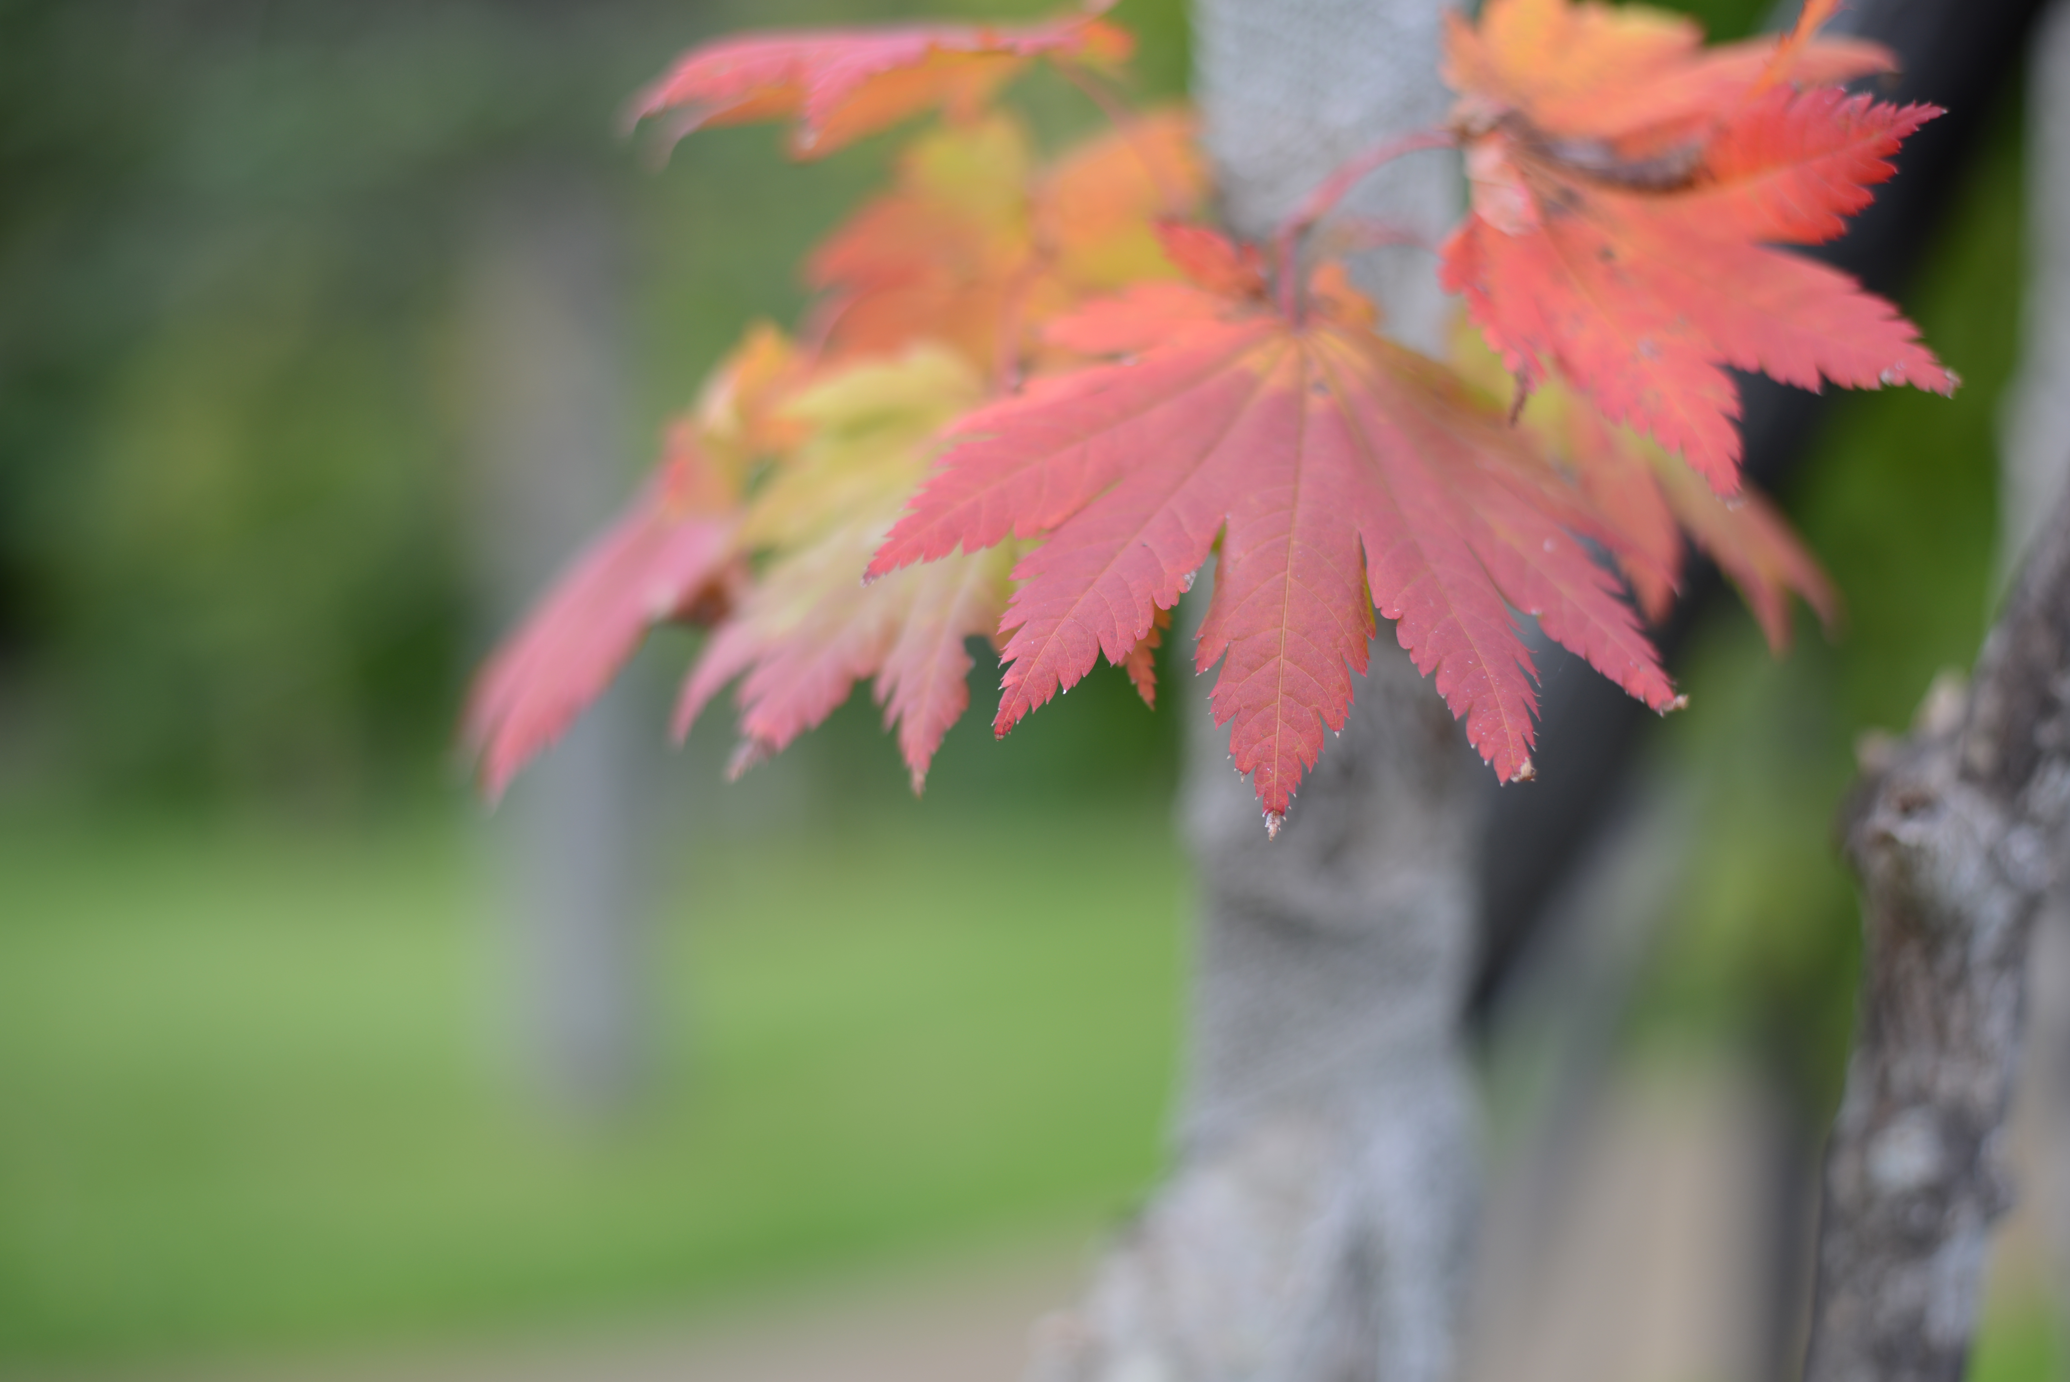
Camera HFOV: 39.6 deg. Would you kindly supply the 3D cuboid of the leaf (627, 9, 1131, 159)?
[{"bbox_3d":[-0.029,-0.114,0.540,0.085,0.030,0.080,1,3,27],"label":"leaf"}]

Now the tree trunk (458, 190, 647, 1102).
[{"bbox_3d":[-1.573,-0.163,9.500,0.480,3.150,0.480,-3,0,0],"label":"tree trunk"}]

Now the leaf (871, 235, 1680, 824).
[{"bbox_3d":[0.041,-0.028,0.485,0.135,0.112,0.038,0,-33,0],"label":"leaf"}]

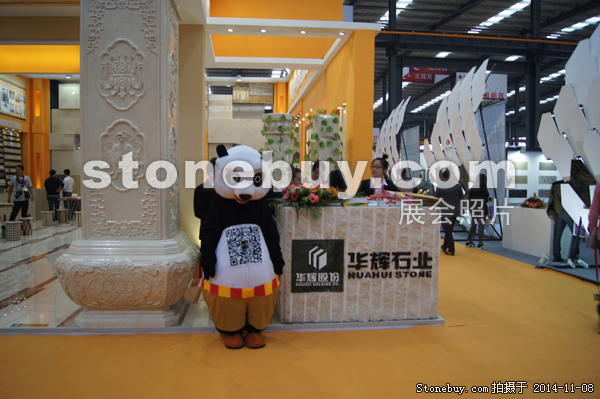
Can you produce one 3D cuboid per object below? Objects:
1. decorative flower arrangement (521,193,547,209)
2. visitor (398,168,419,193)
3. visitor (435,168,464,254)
[{"bbox_3d":[4.812,0.027,9.250,0.440,0.330,0.480,0,3,-12],"label":"decorative flower arrangement"},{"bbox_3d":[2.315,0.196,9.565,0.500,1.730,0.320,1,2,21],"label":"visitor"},{"bbox_3d":[2.991,0.231,8.904,0.530,1.730,0.380,0,2,-7],"label":"visitor"}]

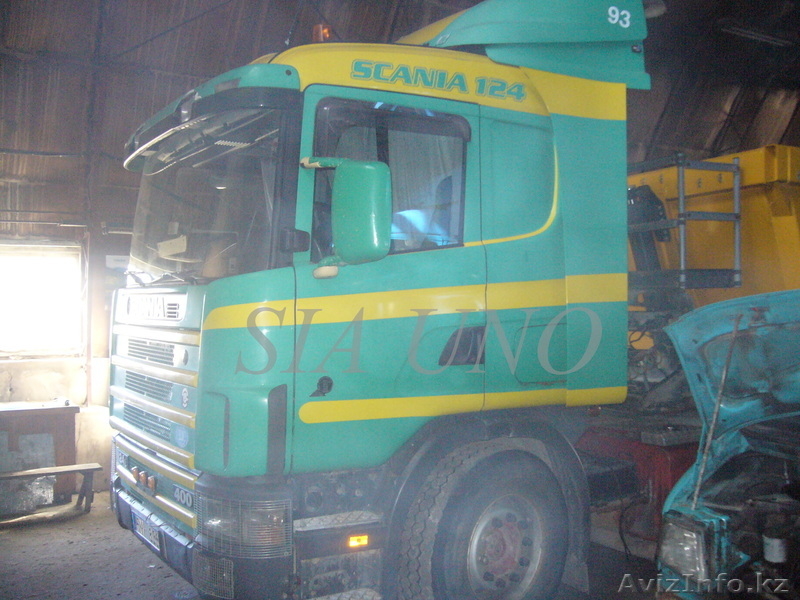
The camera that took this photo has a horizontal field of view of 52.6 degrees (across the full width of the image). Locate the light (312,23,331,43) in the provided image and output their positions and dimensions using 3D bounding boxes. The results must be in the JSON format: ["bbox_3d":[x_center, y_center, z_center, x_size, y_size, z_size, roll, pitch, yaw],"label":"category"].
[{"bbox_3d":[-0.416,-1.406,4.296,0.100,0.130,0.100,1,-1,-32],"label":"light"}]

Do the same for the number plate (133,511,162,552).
[{"bbox_3d":[-1.388,1.264,4.433,0.020,0.115,0.520,1,-1,-32],"label":"number plate"}]

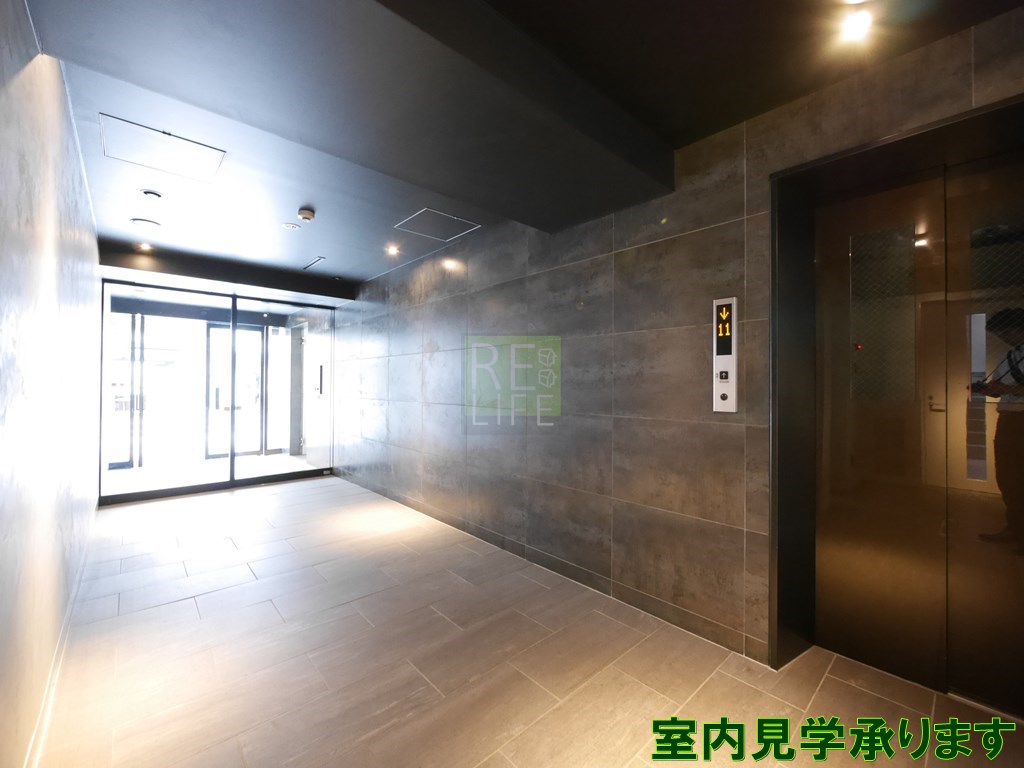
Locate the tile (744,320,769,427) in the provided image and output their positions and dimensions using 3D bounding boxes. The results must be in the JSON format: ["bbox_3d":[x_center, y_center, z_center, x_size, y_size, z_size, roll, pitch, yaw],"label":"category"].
[{"bbox_3d":[1.053,-0.047,1.773,0.013,0.450,0.094,0,0,-43],"label":"tile"}]

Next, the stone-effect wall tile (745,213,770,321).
[{"bbox_3d":[1.056,-0.500,1.774,0.013,0.450,0.094,0,0,-43],"label":"stone-effect wall tile"}]

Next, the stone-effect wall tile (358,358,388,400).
[{"bbox_3d":[-1.494,-0.057,4.527,0.013,0.450,0.671,0,0,-43],"label":"stone-effect wall tile"}]

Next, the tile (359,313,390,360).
[{"bbox_3d":[-1.491,-0.510,4.527,0.013,0.450,0.671,0,0,-43],"label":"tile"}]

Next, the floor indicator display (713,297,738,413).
[{"bbox_3d":[0.954,-0.128,1.853,0.024,0.504,0.092,0,0,-43],"label":"floor indicator display"}]

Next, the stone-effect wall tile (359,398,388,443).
[{"bbox_3d":[-1.496,0.396,4.526,0.013,0.450,0.671,0,0,-43],"label":"stone-effect wall tile"}]

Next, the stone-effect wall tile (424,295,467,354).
[{"bbox_3d":[-0.581,-0.508,3.534,0.012,0.450,0.670,0,0,-43],"label":"stone-effect wall tile"}]

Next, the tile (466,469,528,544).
[{"bbox_3d":[-0.127,0.854,3.042,0.013,0.450,0.671,0,0,-43],"label":"tile"}]

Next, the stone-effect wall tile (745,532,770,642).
[{"bbox_3d":[1.048,0.859,1.771,0.013,0.450,0.094,0,0,-43],"label":"stone-effect wall tile"}]

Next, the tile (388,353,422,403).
[{"bbox_3d":[-1.036,-0.055,4.032,0.013,0.450,0.671,0,0,-43],"label":"tile"}]

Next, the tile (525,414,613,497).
[{"bbox_3d":[0.331,0.403,2.547,0.012,0.450,0.670,0,0,-43],"label":"tile"}]

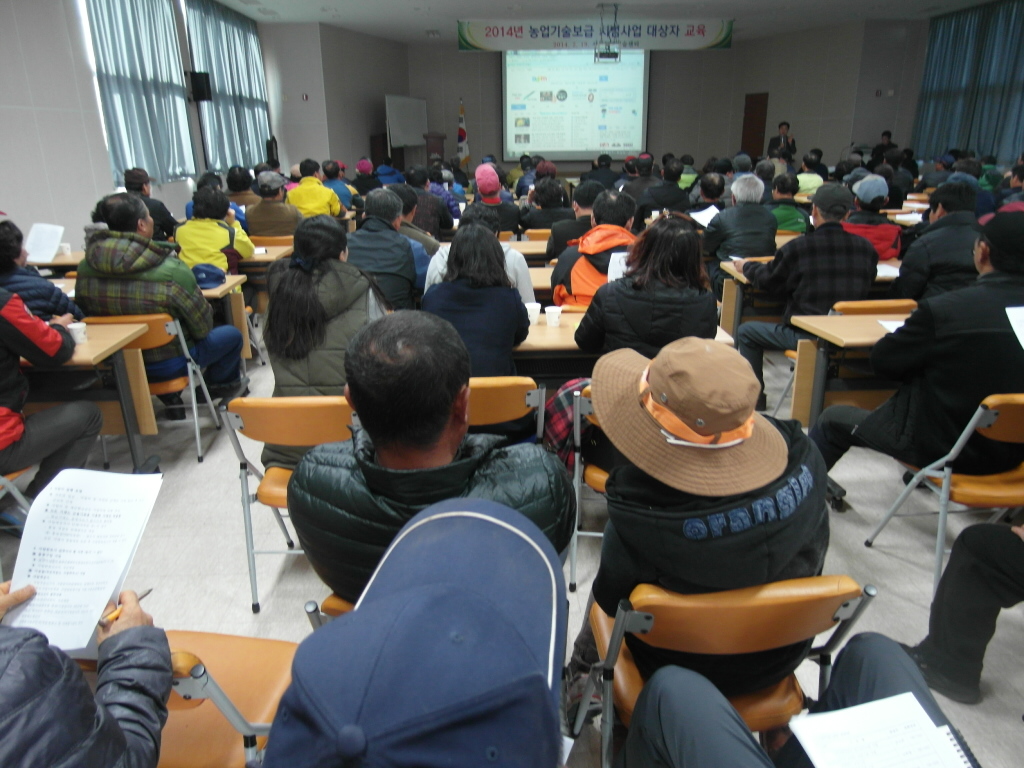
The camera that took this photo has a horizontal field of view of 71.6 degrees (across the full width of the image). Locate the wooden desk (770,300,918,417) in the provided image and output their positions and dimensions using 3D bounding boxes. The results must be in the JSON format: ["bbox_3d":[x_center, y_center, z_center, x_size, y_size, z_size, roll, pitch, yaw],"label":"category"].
[{"bbox_3d":[2.183,0.083,3.255,1.720,0.735,0.470,-2,18,-4],"label":"wooden desk"}]

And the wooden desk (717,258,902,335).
[{"bbox_3d":[2.394,-0.426,4.801,1.800,0.720,0.600,-1,19,0],"label":"wooden desk"}]

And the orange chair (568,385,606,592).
[{"bbox_3d":[0.480,0.313,2.676,0.480,0.785,0.490,1,19,5],"label":"orange chair"}]

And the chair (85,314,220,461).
[{"bbox_3d":[-1.886,-0.028,3.757,0.480,0.785,0.490,-3,19,-7],"label":"chair"}]

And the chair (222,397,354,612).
[{"bbox_3d":[-0.684,0.361,2.592,0.480,0.785,0.490,-1,19,0],"label":"chair"}]

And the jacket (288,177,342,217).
[{"bbox_3d":[-2.094,-1.872,7.618,0.560,0.660,0.420,0,19,2],"label":"jacket"}]

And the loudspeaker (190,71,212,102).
[{"bbox_3d":[-4.437,-4.244,10.145,0.280,0.410,0.280,-12,22,-28],"label":"loudspeaker"}]

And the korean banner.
[{"bbox_3d":[1.542,-6.446,13.115,5.000,0.500,0.030,-2,19,-2],"label":"korean banner"}]

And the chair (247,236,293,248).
[{"bbox_3d":[-2.106,-0.988,6.508,0.480,0.785,0.490,-2,19,-2],"label":"chair"}]

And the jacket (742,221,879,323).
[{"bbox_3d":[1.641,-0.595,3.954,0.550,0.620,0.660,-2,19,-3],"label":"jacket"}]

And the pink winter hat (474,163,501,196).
[{"bbox_3d":[-0.214,-1.788,6.207,0.220,0.250,0.250,-1,19,0],"label":"pink winter hat"}]

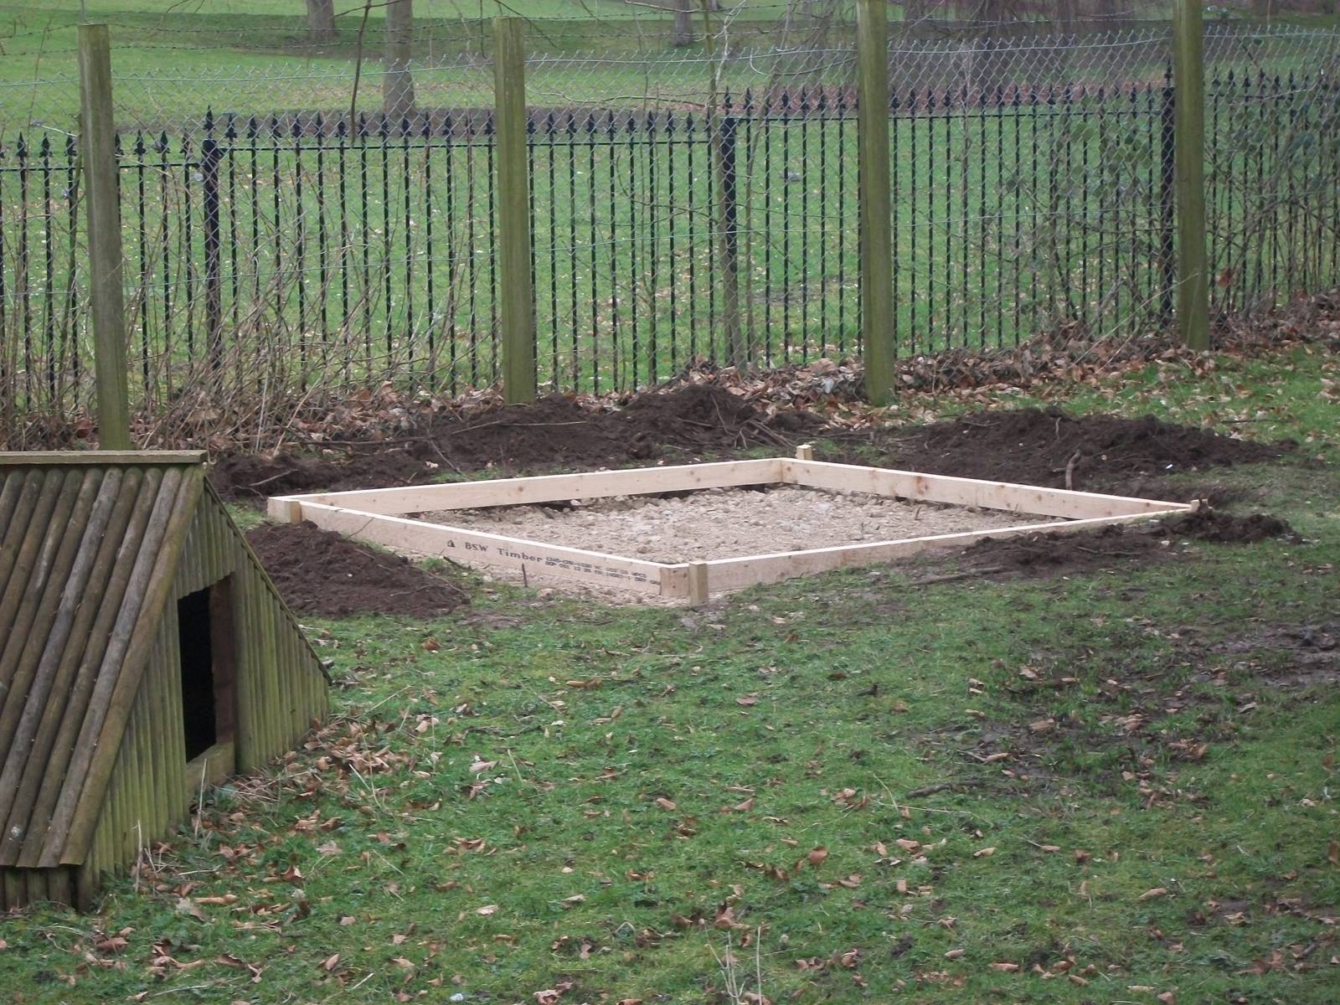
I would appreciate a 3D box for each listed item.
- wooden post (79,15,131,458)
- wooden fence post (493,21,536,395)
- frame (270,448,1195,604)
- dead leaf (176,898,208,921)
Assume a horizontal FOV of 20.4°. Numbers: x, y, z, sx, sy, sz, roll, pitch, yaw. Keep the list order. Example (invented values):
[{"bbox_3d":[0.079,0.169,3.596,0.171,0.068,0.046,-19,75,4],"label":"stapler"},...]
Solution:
[{"bbox_3d":[-2.228,-1.022,14.646,0.128,1.705,0.128,-6,8,-32],"label":"wooden post"},{"bbox_3d":[-0.646,-1.208,15.551,0.128,1.623,0.128,-6,8,-32],"label":"wooden fence post"},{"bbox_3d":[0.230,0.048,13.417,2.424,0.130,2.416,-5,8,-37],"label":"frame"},{"bbox_3d":[-0.977,0.833,7.600,0.062,0.033,0.055,-2,7,-17],"label":"dead leaf"}]

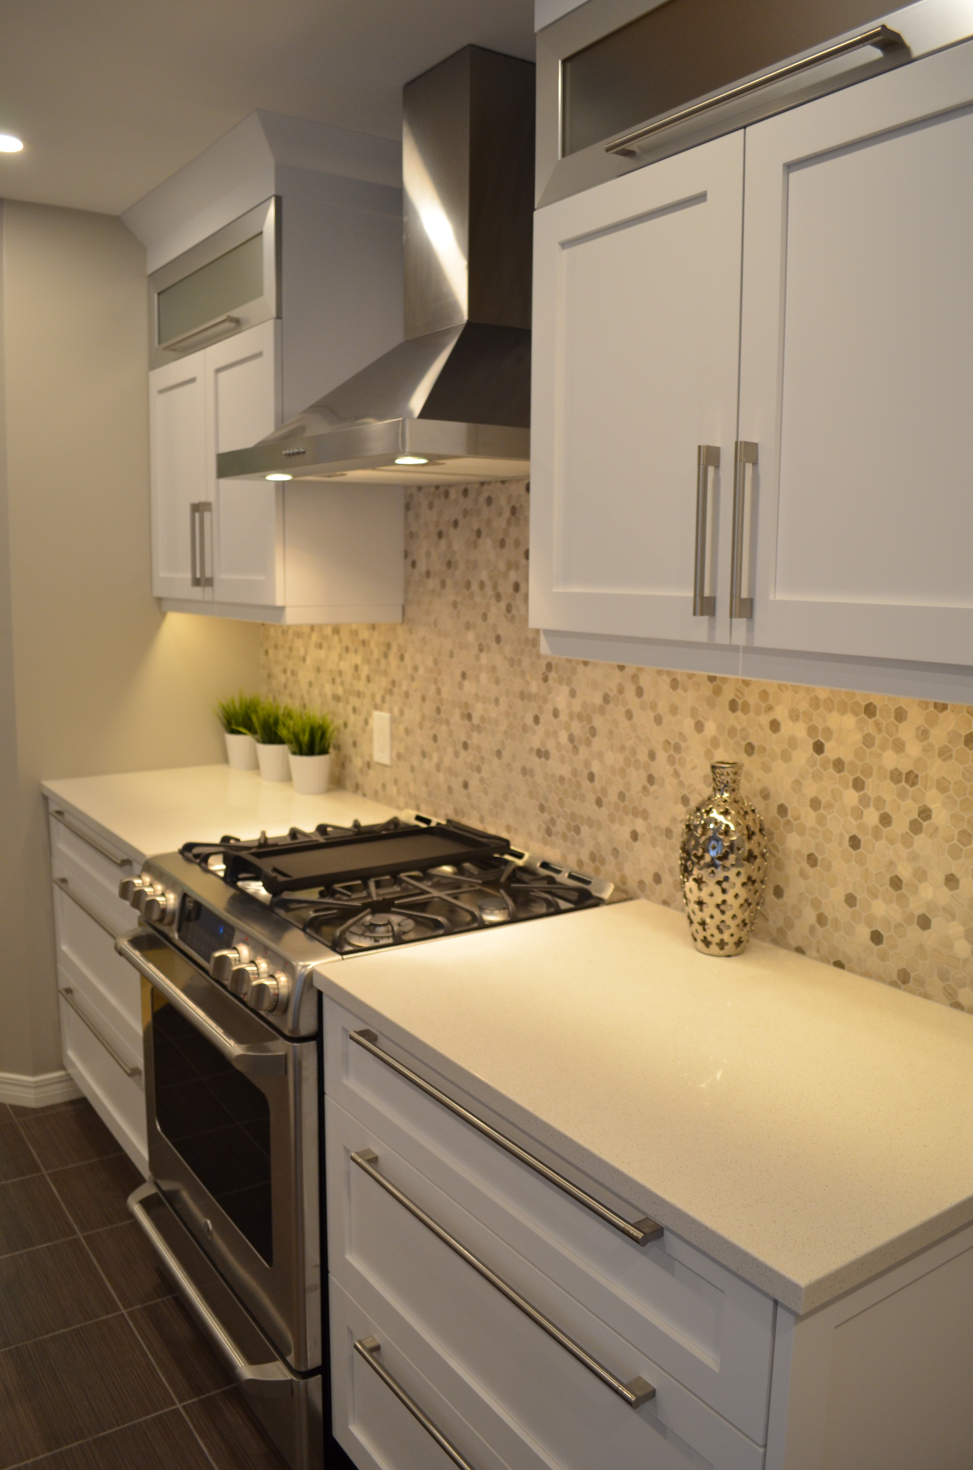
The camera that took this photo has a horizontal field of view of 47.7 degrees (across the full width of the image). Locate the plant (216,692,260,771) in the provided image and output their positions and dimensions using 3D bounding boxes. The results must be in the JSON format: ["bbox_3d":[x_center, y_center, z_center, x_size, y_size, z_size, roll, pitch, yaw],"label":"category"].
[{"bbox_3d":[-0.712,-0.010,3.217,0.142,0.213,0.142,-6,11,-35],"label":"plant"}]

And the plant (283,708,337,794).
[{"bbox_3d":[-0.463,0.045,2.877,0.142,0.213,0.142,1,9,0],"label":"plant"}]

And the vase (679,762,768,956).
[{"bbox_3d":[0.373,0.193,1.708,0.136,0.292,0.136,1,9,0],"label":"vase"}]

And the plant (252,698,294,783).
[{"bbox_3d":[-0.583,0.018,3.043,0.142,0.213,0.142,-6,11,-35],"label":"plant"}]

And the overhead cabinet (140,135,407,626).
[{"bbox_3d":[-0.560,-0.801,2.741,0.332,1.000,0.808,-6,11,-35],"label":"overhead cabinet"}]

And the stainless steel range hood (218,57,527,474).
[{"bbox_3d":[-0.139,-0.857,2.023,0.462,0.734,0.746,-6,11,-35],"label":"stainless steel range hood"}]

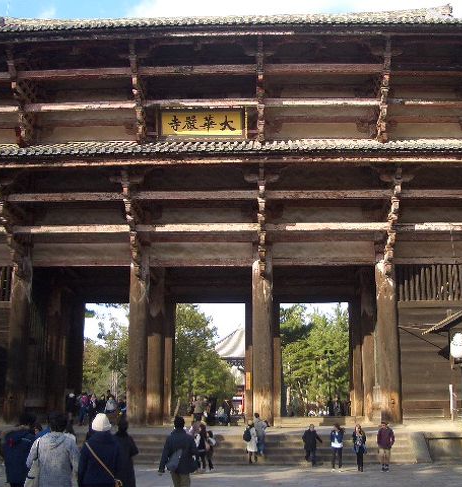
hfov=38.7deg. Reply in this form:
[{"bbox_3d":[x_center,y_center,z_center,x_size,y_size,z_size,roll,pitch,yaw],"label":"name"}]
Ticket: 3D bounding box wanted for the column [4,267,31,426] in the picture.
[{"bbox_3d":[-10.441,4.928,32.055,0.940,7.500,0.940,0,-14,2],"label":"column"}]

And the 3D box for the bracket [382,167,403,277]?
[{"bbox_3d":[7.415,-0.864,29.753,0.500,3.950,3.700,0,-13,1],"label":"bracket"}]

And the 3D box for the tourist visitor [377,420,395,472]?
[{"bbox_3d":[5.332,6.993,22.600,0.600,1.680,0.360,-1,-14,5],"label":"tourist visitor"}]

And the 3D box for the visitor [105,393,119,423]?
[{"bbox_3d":[-6.093,8.439,33.500,0.500,1.500,0.360,0,-12,0],"label":"visitor"}]

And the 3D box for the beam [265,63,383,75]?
[{"bbox_3d":[4.421,-8.340,31.400,5.700,0.450,0.320,0,-14,2],"label":"beam"}]

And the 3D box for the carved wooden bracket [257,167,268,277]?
[{"bbox_3d":[1.471,-0.921,30.410,0.500,4.400,4.400,0,-14,2],"label":"carved wooden bracket"}]

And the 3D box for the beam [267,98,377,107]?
[{"bbox_3d":[4.477,-6.975,32.503,5.750,0.340,0.320,0,-12,2],"label":"beam"}]

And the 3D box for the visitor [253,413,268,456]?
[{"bbox_3d":[1.136,7.355,25.300,0.500,1.650,0.480,-13,-19,43],"label":"visitor"}]

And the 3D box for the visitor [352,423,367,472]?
[{"bbox_3d":[4.577,7.301,23.400,0.480,1.640,0.360,-1,-14,6],"label":"visitor"}]

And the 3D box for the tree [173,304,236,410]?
[{"bbox_3d":[-3.161,10.569,62.000,7.000,10.500,6.500,0,-14,2],"label":"tree"}]

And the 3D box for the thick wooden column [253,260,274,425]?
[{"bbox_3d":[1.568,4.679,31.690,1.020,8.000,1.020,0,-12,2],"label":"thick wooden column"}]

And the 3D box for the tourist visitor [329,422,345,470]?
[{"bbox_3d":[3.758,7.266,23.400,0.500,1.640,0.380,0,-14,0],"label":"tourist visitor"}]

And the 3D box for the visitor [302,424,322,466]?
[{"bbox_3d":[3.101,7.686,25.000,0.660,1.600,0.420,-1,-12,3],"label":"visitor"}]

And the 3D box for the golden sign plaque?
[{"bbox_3d":[-1.397,-5.930,32.200,4.250,1.500,0.250,0,-8,2],"label":"golden sign plaque"}]

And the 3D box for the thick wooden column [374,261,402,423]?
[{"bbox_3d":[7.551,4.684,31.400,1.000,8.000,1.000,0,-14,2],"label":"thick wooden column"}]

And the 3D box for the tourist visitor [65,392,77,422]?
[{"bbox_3d":[-8.917,9.139,36.500,0.500,1.630,0.360,0,-14,2],"label":"tourist visitor"}]

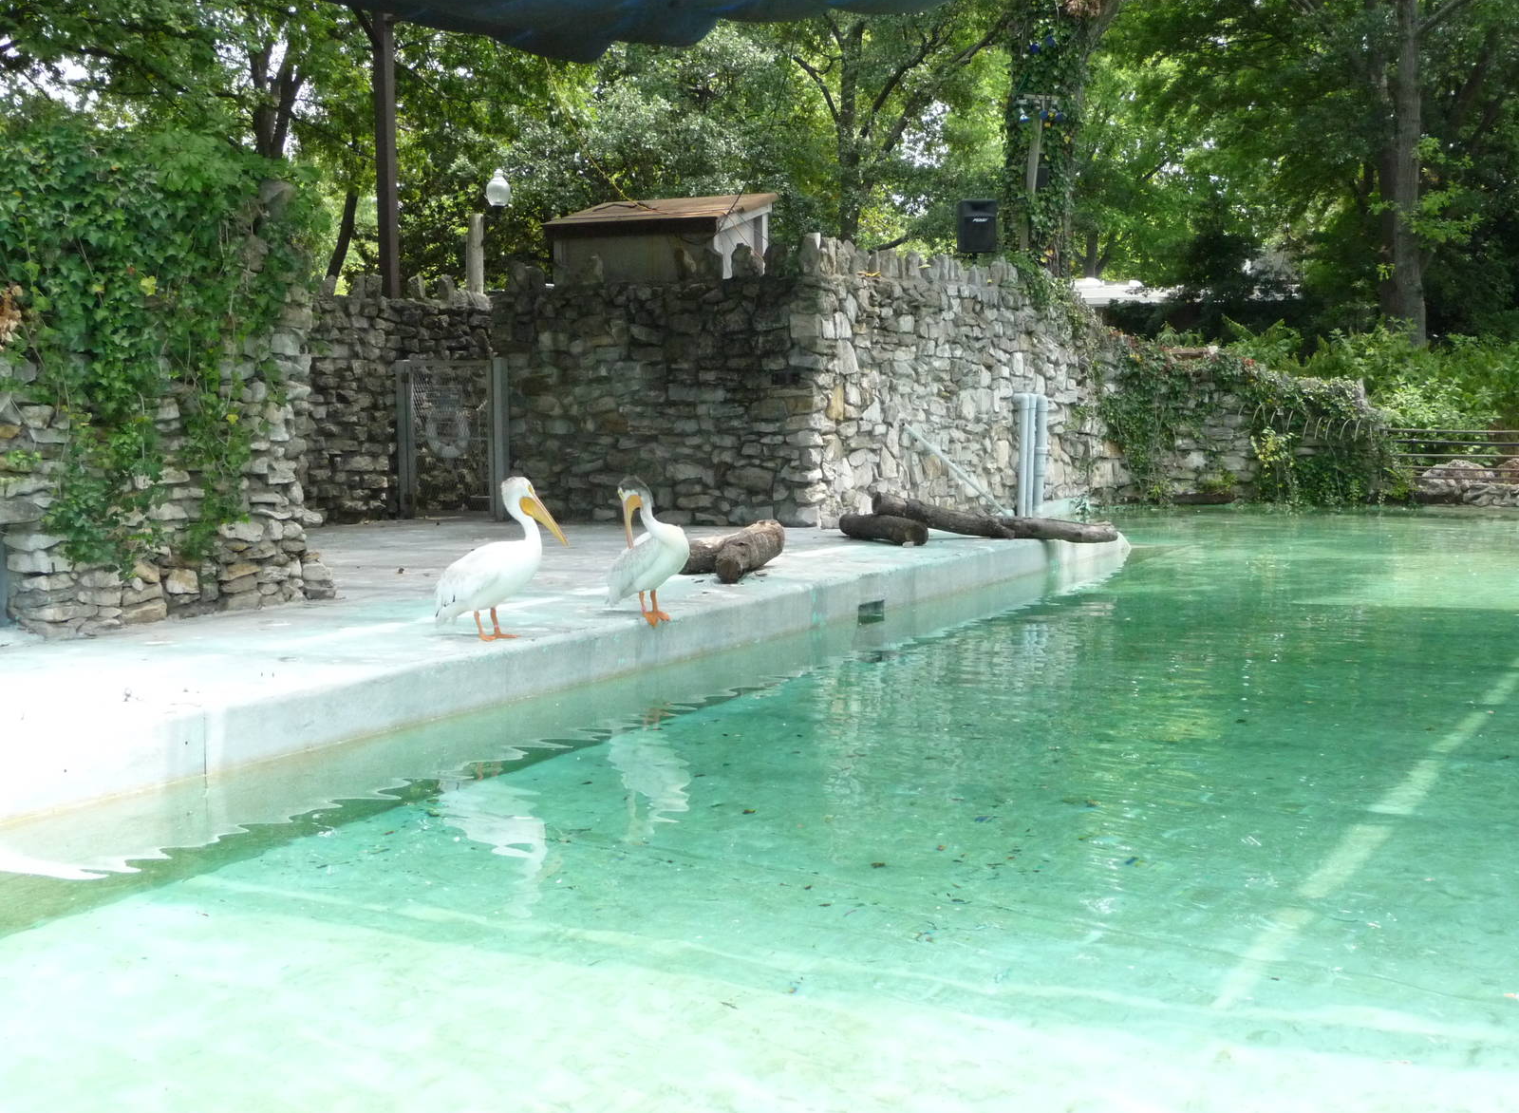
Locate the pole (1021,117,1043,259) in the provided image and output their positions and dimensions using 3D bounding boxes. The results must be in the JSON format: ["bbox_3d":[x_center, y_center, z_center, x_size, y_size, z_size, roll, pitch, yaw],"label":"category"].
[{"bbox_3d":[3.276,-4.460,29.000,0.130,1.681,0.120,5,4,0],"label":"pole"}]

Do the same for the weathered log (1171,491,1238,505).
[{"bbox_3d":[5.515,-0.710,29.987,0.820,0.160,0.180,-1,4,0],"label":"weathered log"}]

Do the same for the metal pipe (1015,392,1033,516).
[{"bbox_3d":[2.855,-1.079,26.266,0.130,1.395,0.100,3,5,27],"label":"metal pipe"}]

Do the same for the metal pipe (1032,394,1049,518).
[{"bbox_3d":[3.072,-1.091,26.407,0.130,1.365,0.120,5,5,27],"label":"metal pipe"}]

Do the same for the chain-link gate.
[{"bbox_3d":[-3.054,-1.160,24.083,1.330,1.600,0.110,2,5,30],"label":"chain-link gate"}]

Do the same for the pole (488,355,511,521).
[{"bbox_3d":[-2.543,-1.165,23.733,0.110,1.650,0.110,2,5,30],"label":"pole"}]

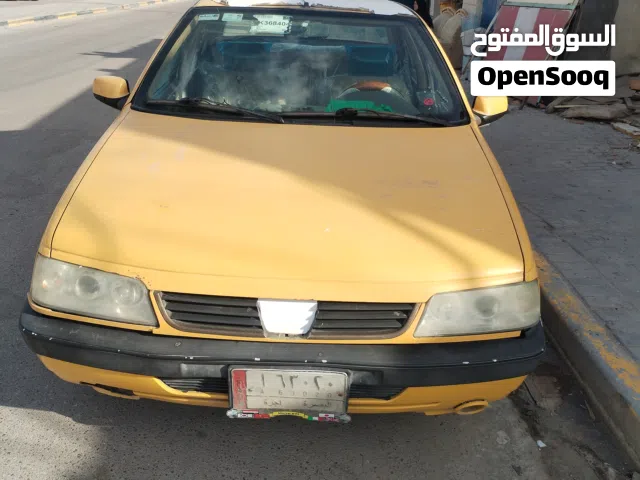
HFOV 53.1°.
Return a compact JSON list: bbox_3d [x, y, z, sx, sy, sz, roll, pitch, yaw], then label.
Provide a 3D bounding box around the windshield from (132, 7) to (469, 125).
[{"bbox_3d":[-0.072,-0.848,3.071,1.480,0.112,0.830,3,58,-1],"label":"windshield"}]

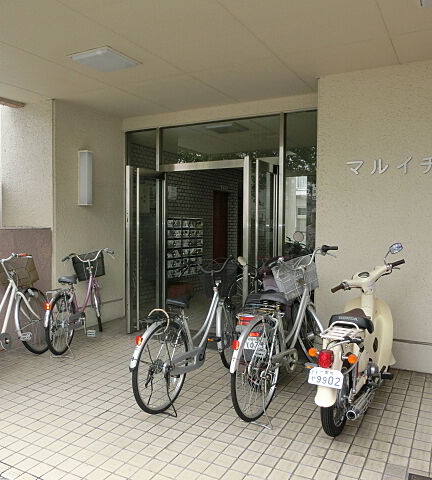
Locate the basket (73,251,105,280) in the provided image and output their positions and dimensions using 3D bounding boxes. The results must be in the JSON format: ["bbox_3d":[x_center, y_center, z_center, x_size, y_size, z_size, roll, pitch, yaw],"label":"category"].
[{"bbox_3d":[-1.508,0.309,5.270,0.340,0.260,0.260,-7,2,5],"label":"basket"}]

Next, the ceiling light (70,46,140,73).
[{"bbox_3d":[-0.930,-1.511,3.775,0.420,0.050,0.420,2,3,29],"label":"ceiling light"}]

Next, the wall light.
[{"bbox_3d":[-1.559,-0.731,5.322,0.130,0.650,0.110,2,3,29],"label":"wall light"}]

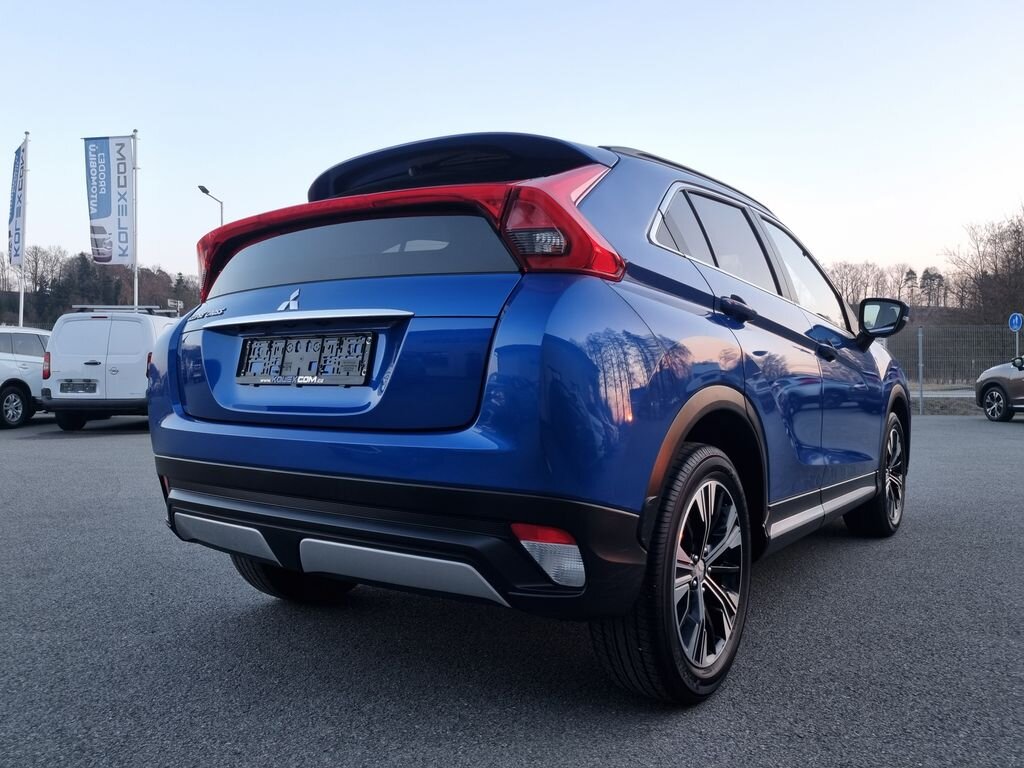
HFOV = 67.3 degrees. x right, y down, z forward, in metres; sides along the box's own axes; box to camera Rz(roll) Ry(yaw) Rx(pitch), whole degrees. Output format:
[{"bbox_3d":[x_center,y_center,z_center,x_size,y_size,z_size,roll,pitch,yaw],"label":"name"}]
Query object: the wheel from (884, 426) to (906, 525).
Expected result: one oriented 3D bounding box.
[{"bbox_3d":[2.025,0.495,4.261,0.190,0.490,0.490,1,1,36],"label":"wheel"}]

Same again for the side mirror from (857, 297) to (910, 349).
[{"bbox_3d":[1.692,-0.274,3.488,0.230,0.230,0.170,1,1,36],"label":"side mirror"}]

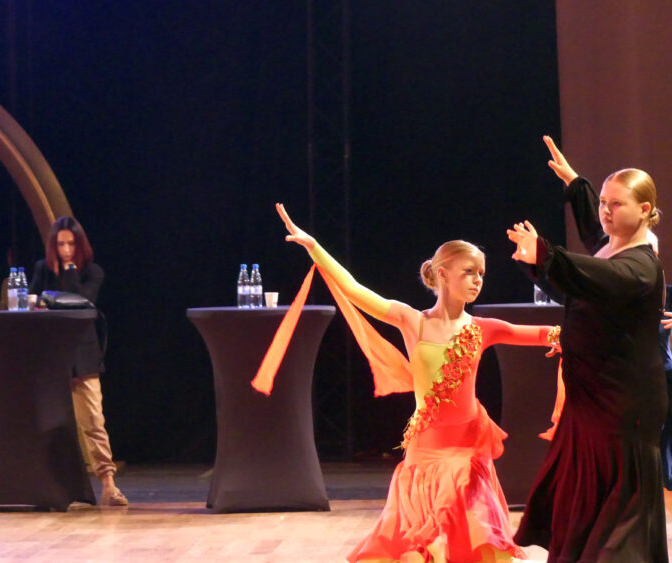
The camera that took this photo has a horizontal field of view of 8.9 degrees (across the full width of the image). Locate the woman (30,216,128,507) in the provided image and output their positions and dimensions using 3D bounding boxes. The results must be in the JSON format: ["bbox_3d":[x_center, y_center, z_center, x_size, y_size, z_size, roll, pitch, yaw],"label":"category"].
[{"bbox_3d":[-1.414,0.439,23.800,0.530,1.600,0.480,-1,1,6],"label":"woman"}]

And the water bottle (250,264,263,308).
[{"bbox_3d":[-0.424,0.027,23.200,0.066,0.236,0.066,-1,1,0],"label":"water bottle"}]

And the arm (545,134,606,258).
[{"bbox_3d":[0.827,-0.292,14.900,0.170,0.430,0.200,-26,6,-10],"label":"arm"}]

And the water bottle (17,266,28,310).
[{"bbox_3d":[-1.698,0.039,23.500,0.066,0.236,0.066,-1,1,0],"label":"water bottle"}]

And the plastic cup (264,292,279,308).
[{"bbox_3d":[-0.343,0.102,23.200,0.076,0.083,0.076,-1,1,0],"label":"plastic cup"}]

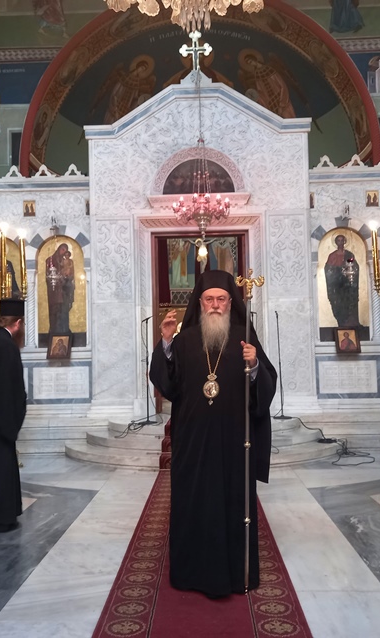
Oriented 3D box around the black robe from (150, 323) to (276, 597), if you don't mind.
[{"bbox_3d":[0.137,0.793,3.657,0.752,1.535,0.520,-1,-3,3],"label":"black robe"}]

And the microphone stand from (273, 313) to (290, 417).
[{"bbox_3d":[1.254,0.620,8.426,0.260,1.452,0.260,-1,-3,1],"label":"microphone stand"}]

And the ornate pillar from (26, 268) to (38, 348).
[{"bbox_3d":[-2.449,-0.157,9.490,0.180,1.224,0.180,-1,-3,1],"label":"ornate pillar"}]

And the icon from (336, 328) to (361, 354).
[{"bbox_3d":[2.341,0.332,9.072,0.345,0.400,0.040,-1,-22,1],"label":"icon"}]

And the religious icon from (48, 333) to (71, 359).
[{"bbox_3d":[-1.941,0.419,9.192,0.340,0.400,0.050,-1,-23,1],"label":"religious icon"}]

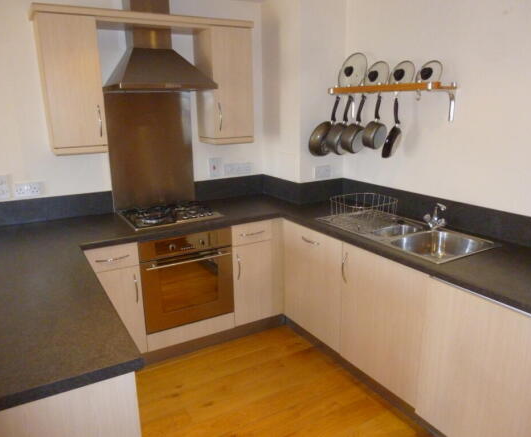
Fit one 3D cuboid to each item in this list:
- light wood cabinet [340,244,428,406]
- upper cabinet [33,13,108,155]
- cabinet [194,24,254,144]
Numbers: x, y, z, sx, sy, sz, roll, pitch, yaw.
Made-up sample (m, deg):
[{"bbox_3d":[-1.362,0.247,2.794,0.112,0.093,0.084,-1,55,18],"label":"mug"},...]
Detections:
[{"bbox_3d":[0.842,0.502,2.371,0.570,0.719,0.588,-9,17,-29],"label":"light wood cabinet"},{"bbox_3d":[-1.141,-0.768,2.480,0.295,0.742,0.320,-9,17,-29],"label":"upper cabinet"},{"bbox_3d":[-0.294,-0.924,2.999,0.305,0.755,0.318,-9,17,-29],"label":"cabinet"}]

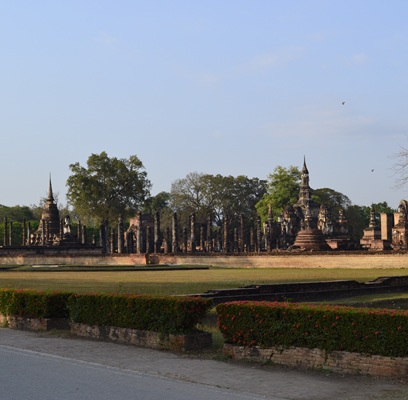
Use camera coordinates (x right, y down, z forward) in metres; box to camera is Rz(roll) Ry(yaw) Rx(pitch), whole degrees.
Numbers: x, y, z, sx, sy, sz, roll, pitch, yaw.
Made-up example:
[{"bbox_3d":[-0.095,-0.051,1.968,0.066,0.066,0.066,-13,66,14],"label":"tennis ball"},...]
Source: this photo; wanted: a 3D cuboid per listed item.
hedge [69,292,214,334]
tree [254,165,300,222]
[{"bbox_3d":[-1.317,2.198,15.602,0.660,0.590,3.850,4,-6,-40],"label":"hedge"},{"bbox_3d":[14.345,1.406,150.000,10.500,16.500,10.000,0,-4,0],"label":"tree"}]

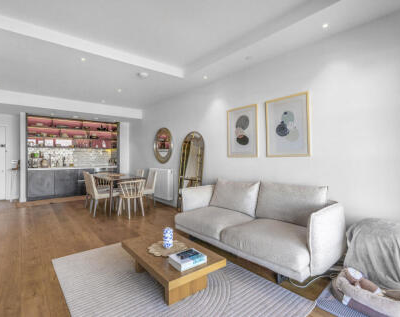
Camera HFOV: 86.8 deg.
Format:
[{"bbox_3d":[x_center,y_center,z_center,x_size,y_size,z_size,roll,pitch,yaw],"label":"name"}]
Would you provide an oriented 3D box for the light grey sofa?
[{"bbox_3d":[0.622,0.756,2.720,0.940,0.870,1.880,-1,1,-41],"label":"light grey sofa"}]

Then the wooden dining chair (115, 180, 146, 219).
[{"bbox_3d":[-1.410,0.805,4.312,0.500,0.740,0.540,0,1,38],"label":"wooden dining chair"}]

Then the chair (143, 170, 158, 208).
[{"bbox_3d":[-1.333,0.721,5.021,0.550,0.890,0.460,-1,1,-39],"label":"chair"}]

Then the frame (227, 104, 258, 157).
[{"bbox_3d":[0.692,-0.415,3.460,0.030,0.825,0.625,-1,1,-39],"label":"frame"}]

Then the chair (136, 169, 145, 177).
[{"bbox_3d":[-1.828,0.715,5.624,0.550,0.890,0.460,-1,1,-39],"label":"chair"}]

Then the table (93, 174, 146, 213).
[{"bbox_3d":[-1.950,0.792,5.033,0.800,0.750,1.520,-1,1,-39],"label":"table"}]

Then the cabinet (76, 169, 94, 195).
[{"bbox_3d":[-3.777,0.707,6.909,0.520,0.860,0.600,-1,1,-39],"label":"cabinet"}]

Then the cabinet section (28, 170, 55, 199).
[{"bbox_3d":[-4.634,0.713,6.177,0.604,0.735,0.580,0,0,-39],"label":"cabinet section"}]

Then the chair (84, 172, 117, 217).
[{"bbox_3d":[-2.078,0.728,4.526,0.560,0.890,0.460,-1,1,-39],"label":"chair"}]

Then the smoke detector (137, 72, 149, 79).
[{"bbox_3d":[-0.966,-1.408,3.616,0.140,0.050,0.140,-1,1,-39],"label":"smoke detector"}]

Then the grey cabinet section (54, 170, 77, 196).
[{"bbox_3d":[-4.169,0.712,6.560,0.600,0.735,0.580,0,0,-39],"label":"grey cabinet section"}]

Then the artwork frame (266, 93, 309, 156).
[{"bbox_3d":[1.179,-0.419,2.868,0.030,0.825,0.625,-1,1,-39],"label":"artwork frame"}]

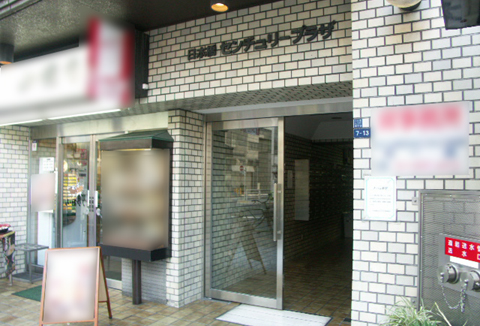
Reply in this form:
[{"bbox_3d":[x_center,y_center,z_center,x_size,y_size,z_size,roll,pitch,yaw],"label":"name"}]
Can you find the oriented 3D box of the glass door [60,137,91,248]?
[{"bbox_3d":[-2.175,0.599,5.167,0.620,1.920,0.050,-1,-3,28],"label":"glass door"}]

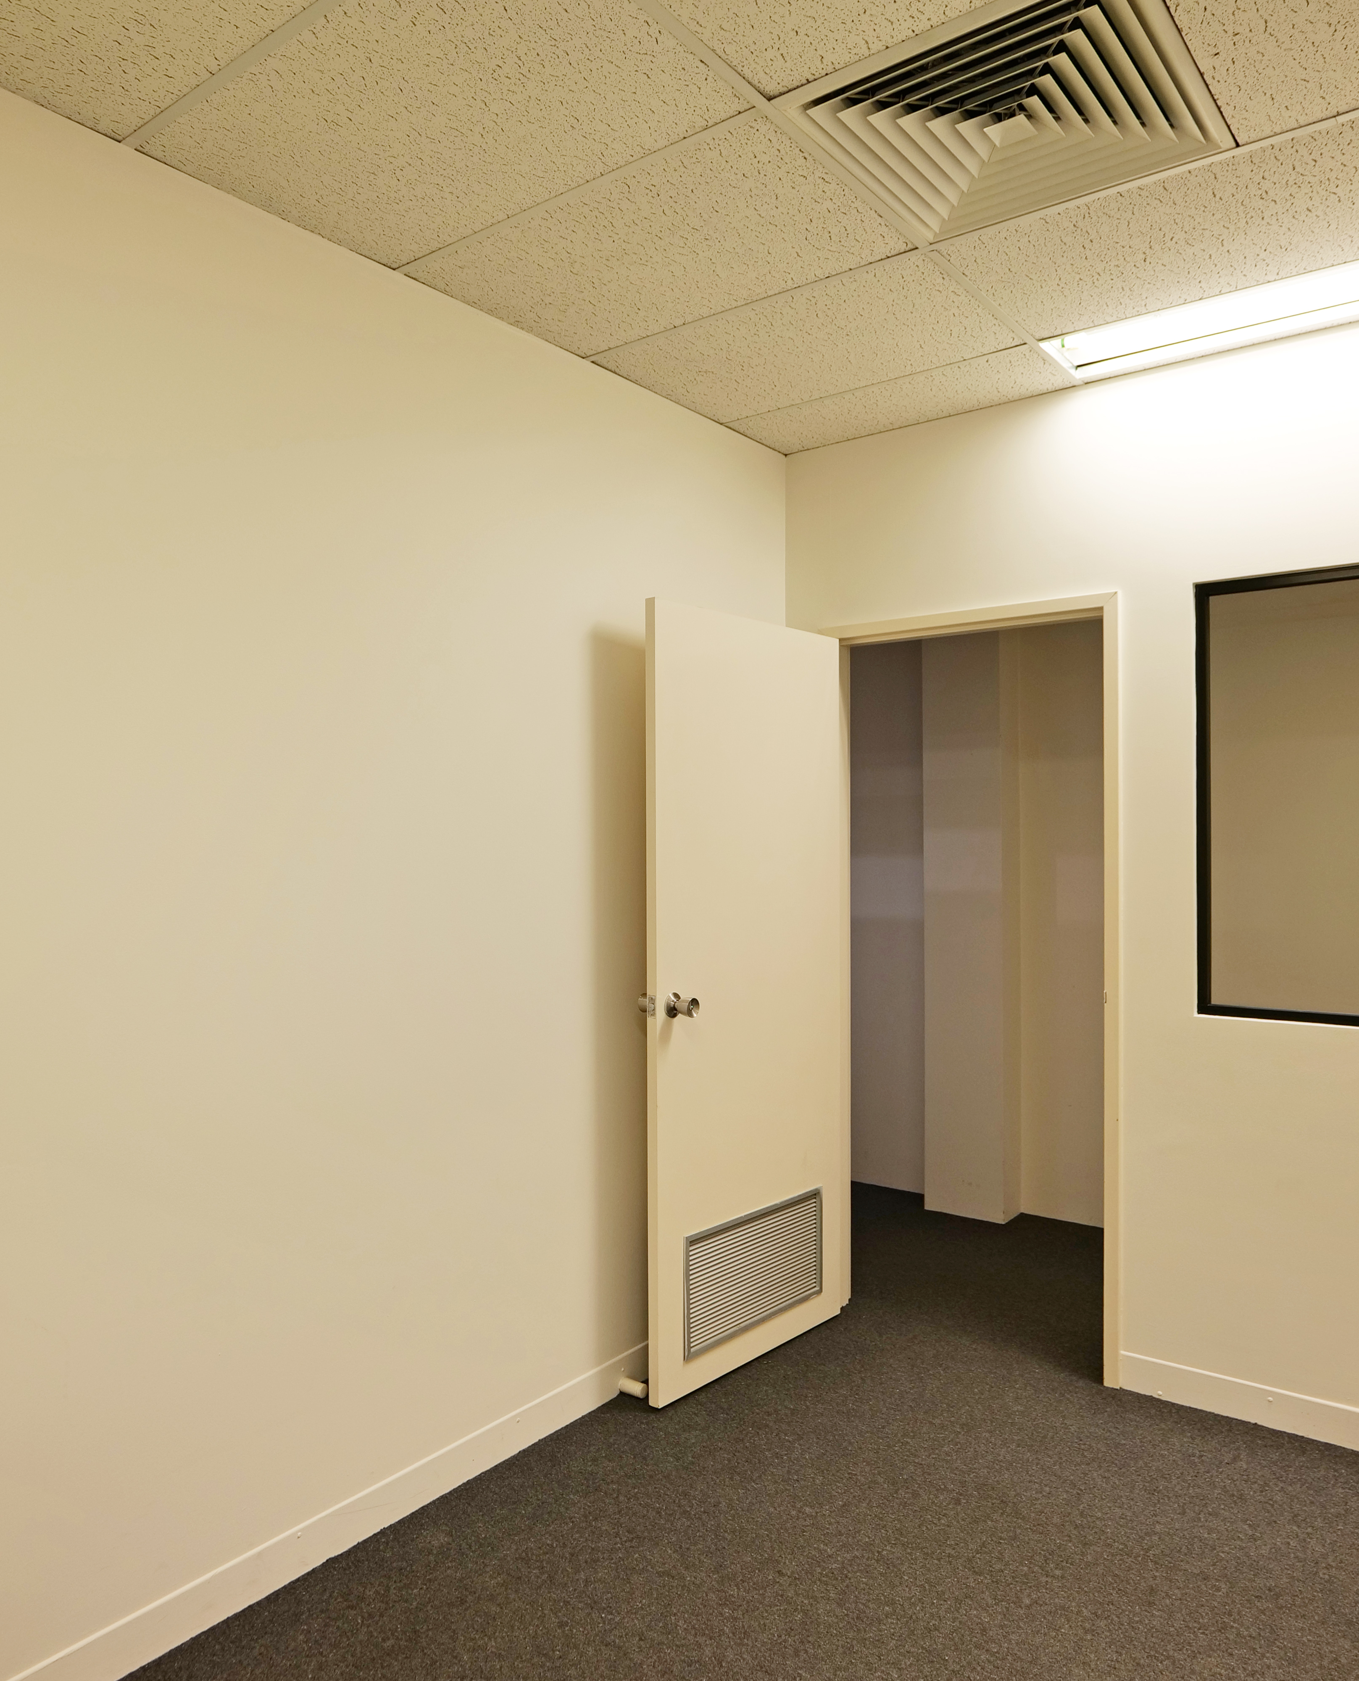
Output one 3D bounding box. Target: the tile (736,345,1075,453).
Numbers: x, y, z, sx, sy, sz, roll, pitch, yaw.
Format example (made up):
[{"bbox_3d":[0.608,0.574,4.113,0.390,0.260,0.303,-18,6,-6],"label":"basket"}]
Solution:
[{"bbox_3d":[0.622,-1.265,3.240,0.945,0.020,0.360,0,0,37],"label":"tile"}]

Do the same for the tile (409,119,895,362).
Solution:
[{"bbox_3d":[-0.052,-1.255,2.415,0.945,0.020,0.585,0,0,37],"label":"tile"}]

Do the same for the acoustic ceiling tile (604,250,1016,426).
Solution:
[{"bbox_3d":[0.320,-1.260,2.870,0.945,0.020,0.585,0,0,37],"label":"acoustic ceiling tile"}]

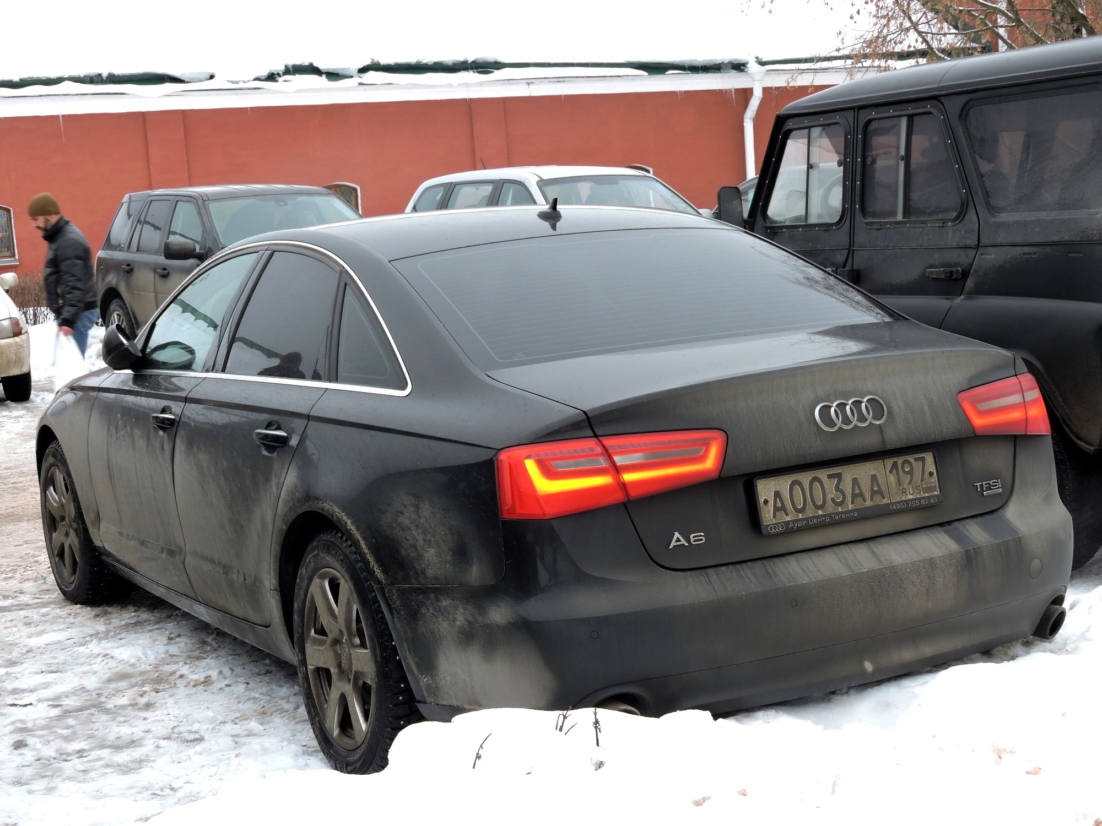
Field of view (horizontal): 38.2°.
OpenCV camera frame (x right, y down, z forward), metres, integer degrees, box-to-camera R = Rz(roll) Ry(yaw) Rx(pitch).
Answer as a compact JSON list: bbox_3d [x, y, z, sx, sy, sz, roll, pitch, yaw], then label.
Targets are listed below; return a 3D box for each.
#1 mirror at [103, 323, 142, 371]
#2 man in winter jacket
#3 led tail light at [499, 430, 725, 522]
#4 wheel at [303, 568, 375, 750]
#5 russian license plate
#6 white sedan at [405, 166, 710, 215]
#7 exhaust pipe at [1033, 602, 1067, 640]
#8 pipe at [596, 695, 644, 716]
[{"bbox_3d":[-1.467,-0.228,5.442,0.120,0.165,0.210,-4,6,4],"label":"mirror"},{"bbox_3d":[-3.287,-0.663,11.000,0.520,1.740,0.520,-5,6,-10],"label":"man in winter jacket"},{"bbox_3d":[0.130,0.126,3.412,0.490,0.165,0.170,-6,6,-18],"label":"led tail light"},{"bbox_3d":[-0.477,0.610,4.050,0.200,0.465,0.465,-7,7,-30],"label":"wheel"},{"bbox_3d":[0.683,0.173,3.626,0.530,0.130,0.020,-7,0,-30],"label":"russian license plate"},{"bbox_3d":[0.166,-1.631,16.262,1.850,1.700,4.600,-8,7,-31],"label":"white sedan"},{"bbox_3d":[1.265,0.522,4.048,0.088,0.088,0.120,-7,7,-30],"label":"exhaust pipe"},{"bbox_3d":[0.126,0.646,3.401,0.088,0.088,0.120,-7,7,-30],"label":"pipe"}]

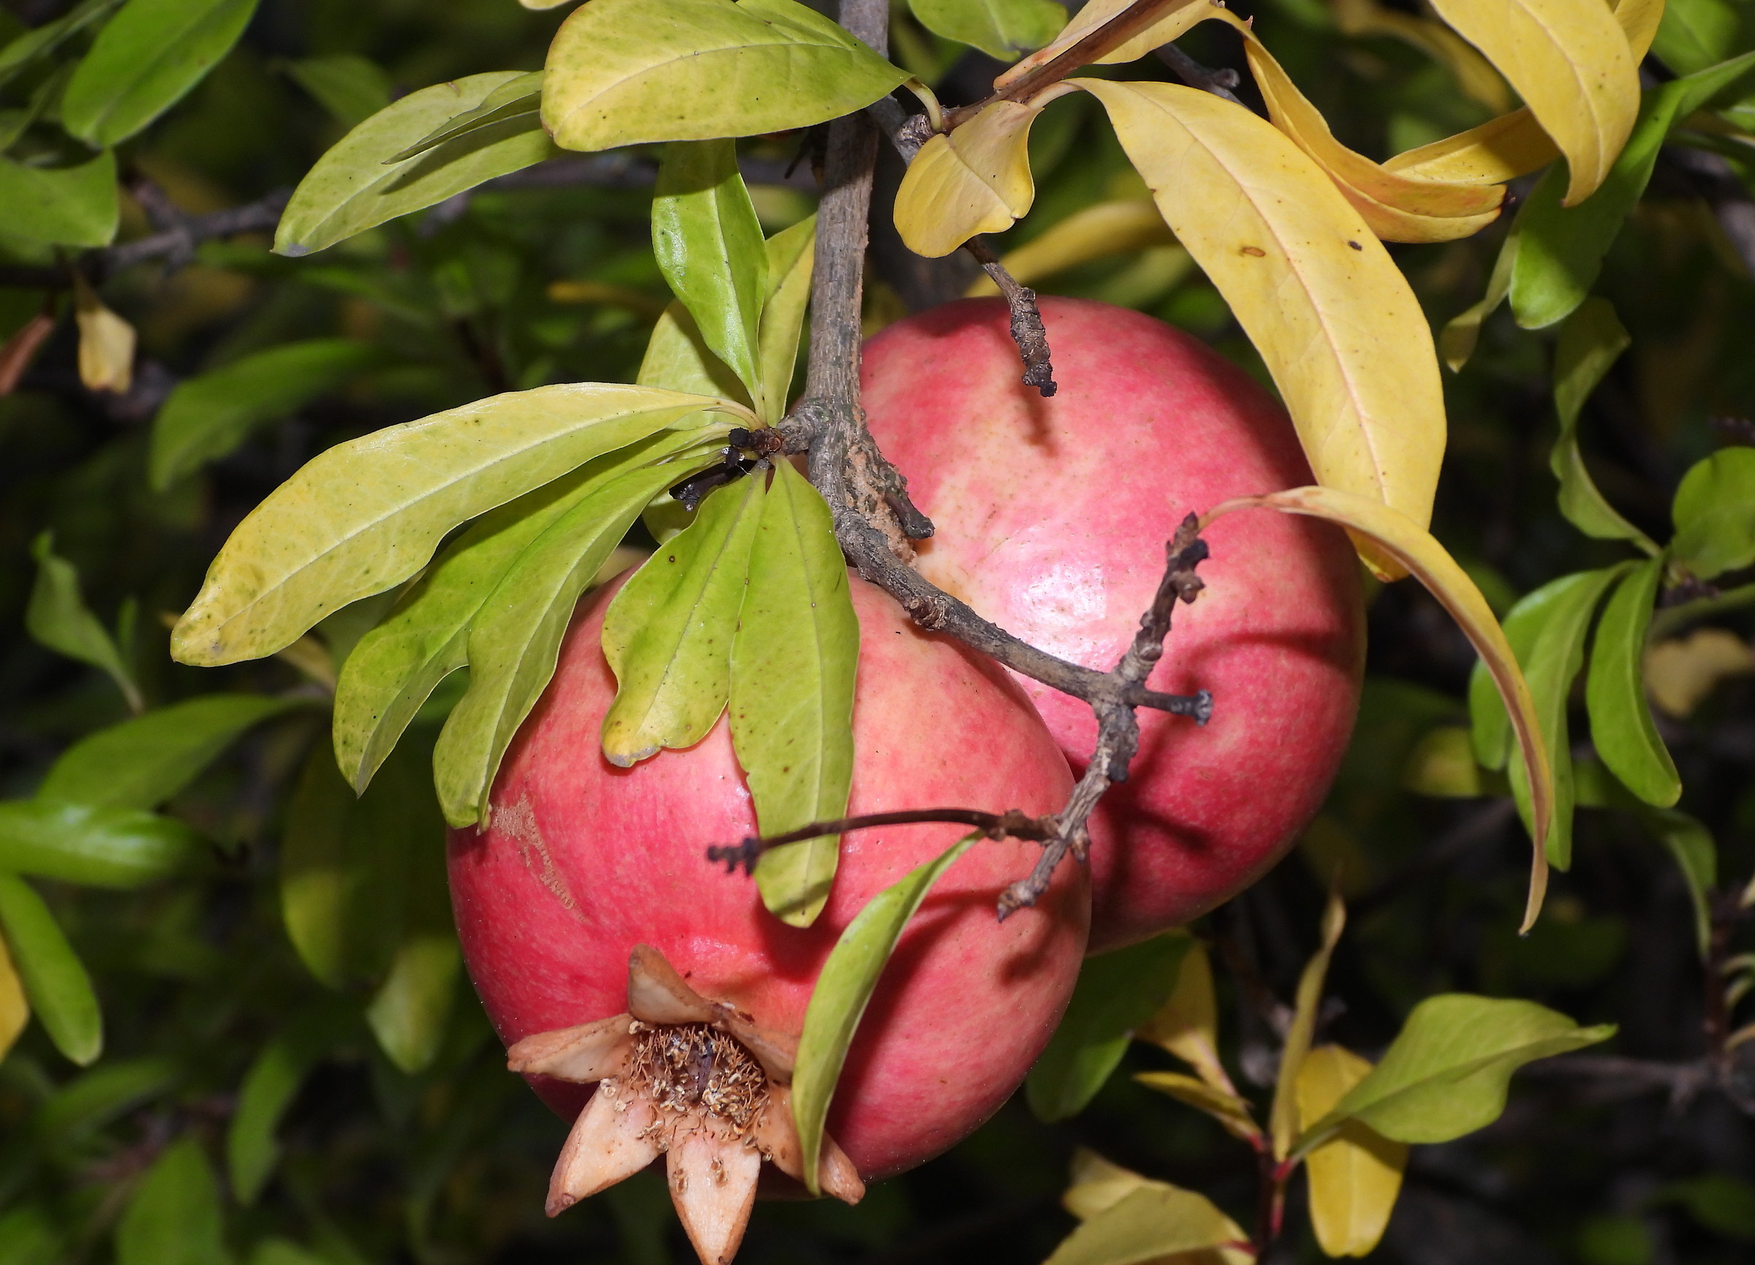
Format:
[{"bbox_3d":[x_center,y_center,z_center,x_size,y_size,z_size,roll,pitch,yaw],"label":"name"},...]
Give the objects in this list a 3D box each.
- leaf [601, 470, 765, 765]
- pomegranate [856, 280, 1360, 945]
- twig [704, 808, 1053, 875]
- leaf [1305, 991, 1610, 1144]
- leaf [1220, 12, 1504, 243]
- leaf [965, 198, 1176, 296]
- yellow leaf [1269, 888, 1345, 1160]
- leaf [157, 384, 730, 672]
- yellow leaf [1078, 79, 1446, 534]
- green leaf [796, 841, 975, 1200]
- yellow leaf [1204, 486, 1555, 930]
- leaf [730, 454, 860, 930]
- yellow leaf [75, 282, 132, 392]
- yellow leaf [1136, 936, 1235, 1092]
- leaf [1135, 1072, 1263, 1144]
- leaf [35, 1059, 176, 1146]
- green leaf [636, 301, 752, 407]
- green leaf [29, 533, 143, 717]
[{"bbox_3d":[-0.022,-0.003,0.922,0.018,0.049,0.007,17,-38,8],"label":"leaf"},{"bbox_3d":[0.025,0.000,0.923,0.080,0.080,0.086,0,-11,27],"label":"pomegranate"},{"bbox_3d":[0.001,0.025,0.885,0.046,0.008,0.005,0,0,-24],"label":"twig"},{"bbox_3d":[0.081,0.064,1.035,0.050,0.019,0.009,-22,-24,18],"label":"leaf"},{"bbox_3d":[0.056,-0.058,0.880,0.041,0.012,0.013,34,0,0],"label":"leaf"},{"bbox_3d":[0.033,-0.062,1.201,0.047,0.011,0.008,-25,-34,-26],"label":"leaf"},{"bbox_3d":[0.057,0.052,0.970,0.006,0.036,0.011,11,0,0],"label":"yellow leaf"},{"bbox_3d":[-0.052,-0.013,0.929,0.079,0.020,0.012,-24,-24,-13],"label":"leaf"},{"bbox_3d":[0.049,-0.040,0.870,0.021,0.071,0.014,-34,0,0],"label":"yellow leaf"},{"bbox_3d":[-0.002,0.041,0.822,0.009,0.044,0.011,25,-8,0],"label":"green leaf"},{"bbox_3d":[0.064,0.004,0.848,0.020,0.062,0.014,-38,0,0],"label":"yellow leaf"},{"bbox_3d":[-0.010,0.007,0.840,0.014,0.058,0.009,-2,-22,0],"label":"leaf"},{"bbox_3d":[-0.119,-0.045,1.114,0.009,0.021,0.005,-11,-29,-11],"label":"yellow leaf"},{"bbox_3d":[0.043,0.050,0.970,0.011,0.022,0.007,-23,0,0],"label":"yellow leaf"},{"bbox_3d":[0.043,0.063,0.970,0.019,0.005,0.008,27,0,0],"label":"leaf"},{"bbox_3d":[-0.150,0.091,1.431,0.035,0.009,0.006,-24,-27,-36],"label":"leaf"},{"bbox_3d":[-0.022,-0.036,0.953,0.006,0.017,0.025,22,25,-47],"label":"green leaf"},{"bbox_3d":[-0.118,0.000,1.080,0.010,0.029,0.009,-27,0,0],"label":"green leaf"}]

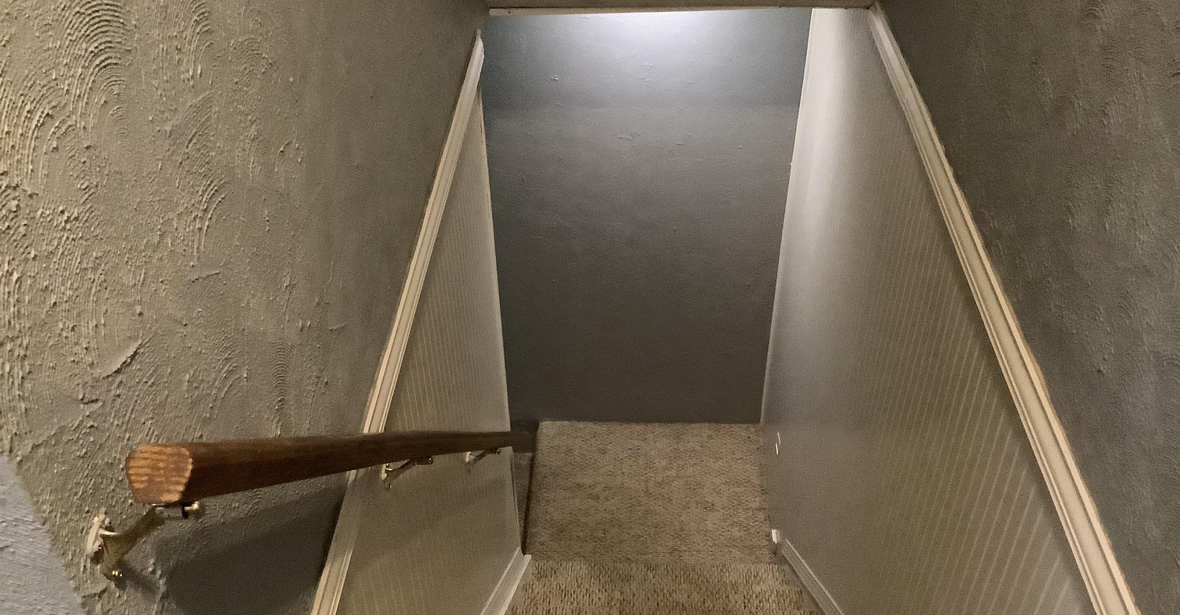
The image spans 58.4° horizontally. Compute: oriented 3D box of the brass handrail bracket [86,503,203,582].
[{"bbox_3d":[-0.300,0.157,0.721,0.080,0.082,0.050,1,39,2],"label":"brass handrail bracket"}]

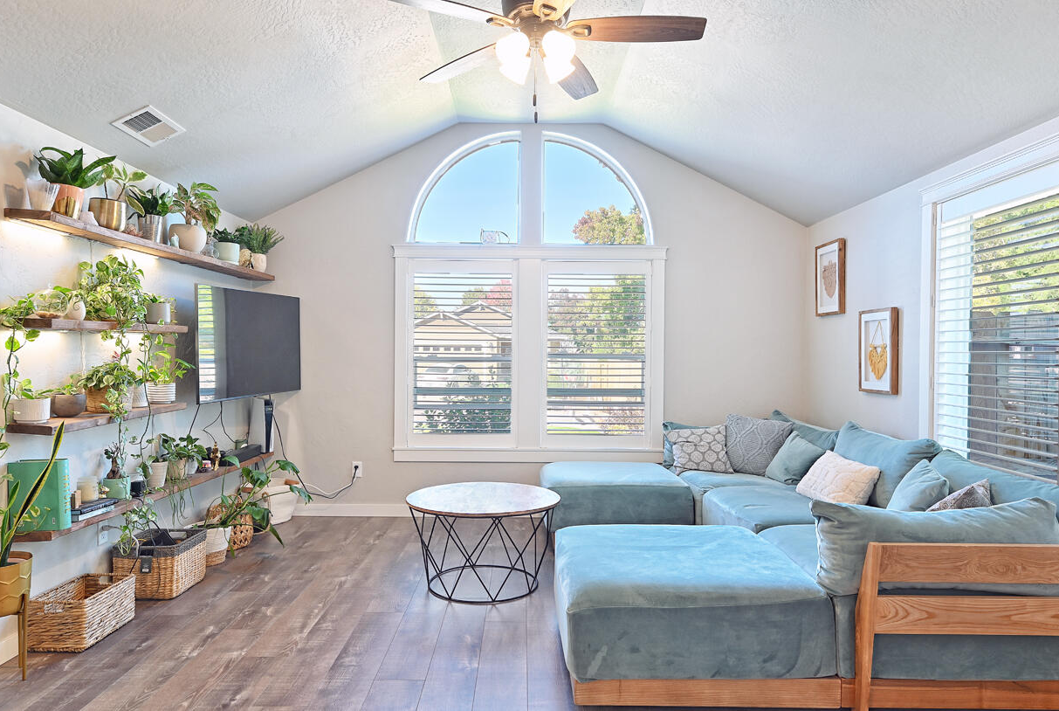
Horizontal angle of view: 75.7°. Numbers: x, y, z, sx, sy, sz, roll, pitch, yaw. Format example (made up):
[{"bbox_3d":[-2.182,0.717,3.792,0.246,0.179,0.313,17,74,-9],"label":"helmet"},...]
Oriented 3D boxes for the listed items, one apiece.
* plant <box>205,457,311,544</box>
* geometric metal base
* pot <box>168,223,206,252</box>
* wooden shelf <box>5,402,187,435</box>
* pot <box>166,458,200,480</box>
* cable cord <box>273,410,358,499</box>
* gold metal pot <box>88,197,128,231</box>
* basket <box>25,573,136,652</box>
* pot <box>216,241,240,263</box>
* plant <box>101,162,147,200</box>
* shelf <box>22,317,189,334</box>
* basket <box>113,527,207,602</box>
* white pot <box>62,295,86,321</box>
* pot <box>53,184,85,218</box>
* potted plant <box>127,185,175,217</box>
[{"bbox_3d":[-1.661,0.898,4.180,0.550,0.540,0.500,0,0,1],"label":"plant"},{"bbox_3d":[-0.262,1.063,3.885,0.815,0.460,0.815,0,0,1],"label":"geometric metal base"},{"bbox_3d":[-1.990,-0.682,3.970,0.198,0.163,0.198,0,0,0],"label":"pot"},{"bbox_3d":[-2.018,0.295,3.288,0.184,0.037,1.048,0,0,1],"label":"wooden shelf"},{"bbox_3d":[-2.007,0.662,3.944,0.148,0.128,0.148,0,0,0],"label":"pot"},{"bbox_3d":[-1.675,0.775,5.300,0.600,0.680,0.200,0,0,1],"label":"cable cord"},{"bbox_3d":[-2.019,-0.669,3.260,0.152,0.144,0.152,0,0,1],"label":"gold metal pot"},{"bbox_3d":[-2.007,1.149,3.073,0.240,0.207,0.380,0,0,0],"label":"basket"},{"bbox_3d":[-2.007,-0.675,4.529,0.148,0.140,0.148,0,0,0],"label":"pot"},{"bbox_3d":[-1.972,-0.844,3.315,0.187,0.173,0.187,0,0,0],"label":"plant"},{"bbox_3d":[-2.150,-0.144,3.500,0.200,0.042,1.120,0,0,1],"label":"shelf"},{"bbox_3d":[-1.927,1.083,3.570,0.305,0.266,0.335,0,0,1],"label":"basket"},{"bbox_3d":[-1.995,-0.207,2.990,0.084,0.119,0.084,0,0,0],"label":"white pot"},{"bbox_3d":[-2.017,-0.667,2.980,0.120,0.152,0.120,0,0,0],"label":"pot"},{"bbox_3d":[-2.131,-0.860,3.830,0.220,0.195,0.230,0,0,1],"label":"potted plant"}]

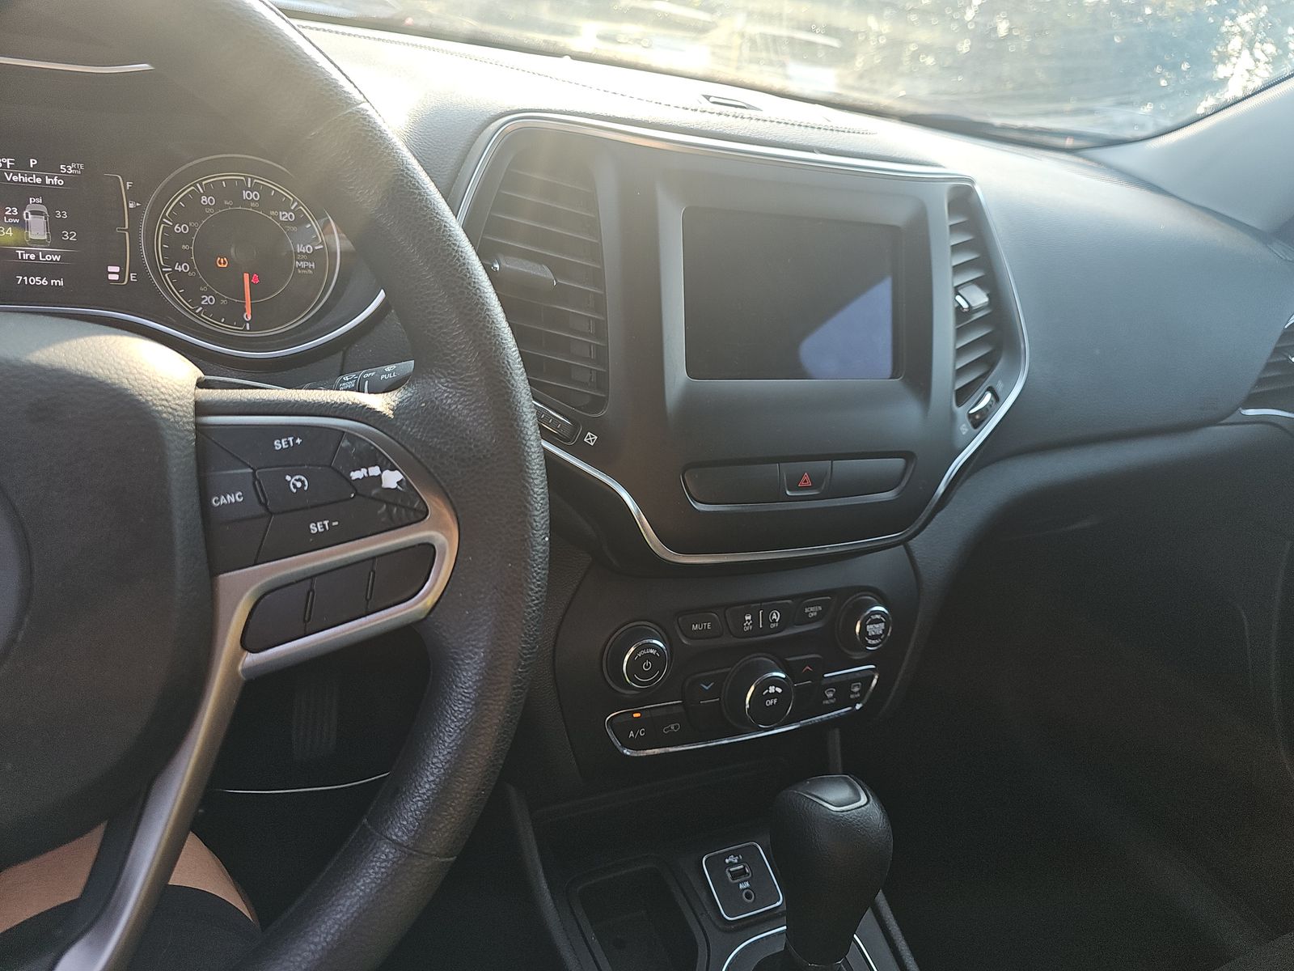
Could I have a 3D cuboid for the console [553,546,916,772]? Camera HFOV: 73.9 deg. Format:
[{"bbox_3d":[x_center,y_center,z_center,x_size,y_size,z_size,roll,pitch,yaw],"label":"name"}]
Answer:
[{"bbox_3d":[0.071,0.109,0.579,0.269,0.156,0.066,-3,13,-22],"label":"console"}]

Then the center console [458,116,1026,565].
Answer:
[{"bbox_3d":[0.083,-0.080,0.525,0.385,0.254,0.094,-3,2,-22],"label":"center console"}]

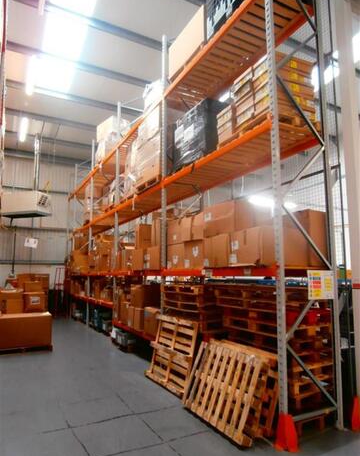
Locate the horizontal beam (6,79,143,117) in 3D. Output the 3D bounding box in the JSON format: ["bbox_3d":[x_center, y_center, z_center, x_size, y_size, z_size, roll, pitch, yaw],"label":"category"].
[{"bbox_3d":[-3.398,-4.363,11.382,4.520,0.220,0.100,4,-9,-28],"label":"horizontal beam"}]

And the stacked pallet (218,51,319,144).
[{"bbox_3d":[1.129,-1.549,4.413,0.900,0.830,0.990,4,-9,-28],"label":"stacked pallet"}]

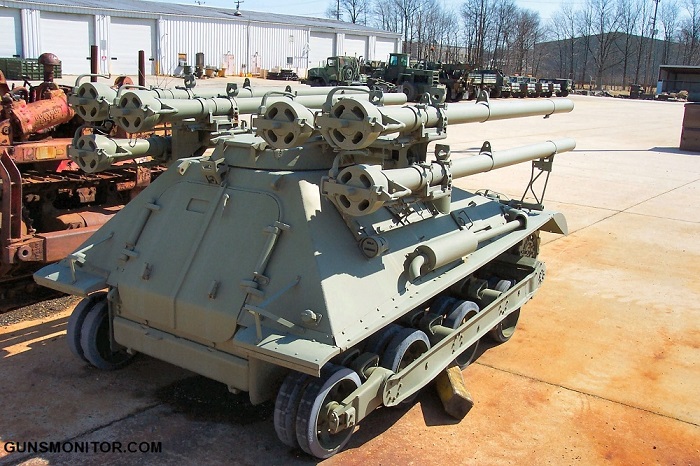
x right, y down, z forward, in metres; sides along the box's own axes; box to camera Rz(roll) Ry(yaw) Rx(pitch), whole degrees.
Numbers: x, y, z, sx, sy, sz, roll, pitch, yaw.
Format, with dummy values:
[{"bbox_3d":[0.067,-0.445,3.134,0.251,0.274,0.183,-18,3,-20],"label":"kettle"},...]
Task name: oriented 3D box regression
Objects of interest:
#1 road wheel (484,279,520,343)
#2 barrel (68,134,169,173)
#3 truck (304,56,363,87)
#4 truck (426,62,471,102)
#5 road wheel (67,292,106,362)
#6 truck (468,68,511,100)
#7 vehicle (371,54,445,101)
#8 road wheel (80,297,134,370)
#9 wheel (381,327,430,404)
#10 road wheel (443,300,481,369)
[{"bbox_3d":[1.307,0.648,6.203,0.092,0.515,0.515,10,15,34],"label":"road wheel"},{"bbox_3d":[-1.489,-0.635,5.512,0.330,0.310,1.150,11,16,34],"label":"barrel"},{"bbox_3d":[-1.403,-14.895,68.683,6.000,2.850,2.400,13,17,41],"label":"truck"},{"bbox_3d":[6.802,-10.393,51.000,2.450,2.700,5.800,7,13,17],"label":"truck"},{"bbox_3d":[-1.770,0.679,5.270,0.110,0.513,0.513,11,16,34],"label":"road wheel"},{"bbox_3d":[11.145,-11.944,59.000,2.450,2.350,5.200,7,13,17],"label":"truck"},{"bbox_3d":[3.852,-10.053,47.655,5.300,3.100,2.400,12,16,38],"label":"vehicle"},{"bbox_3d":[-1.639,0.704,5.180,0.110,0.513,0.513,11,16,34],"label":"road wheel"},{"bbox_3d":[0.373,0.893,4.927,0.092,0.515,0.515,10,15,34],"label":"wheel"},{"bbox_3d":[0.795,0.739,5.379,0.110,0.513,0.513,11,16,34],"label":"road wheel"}]

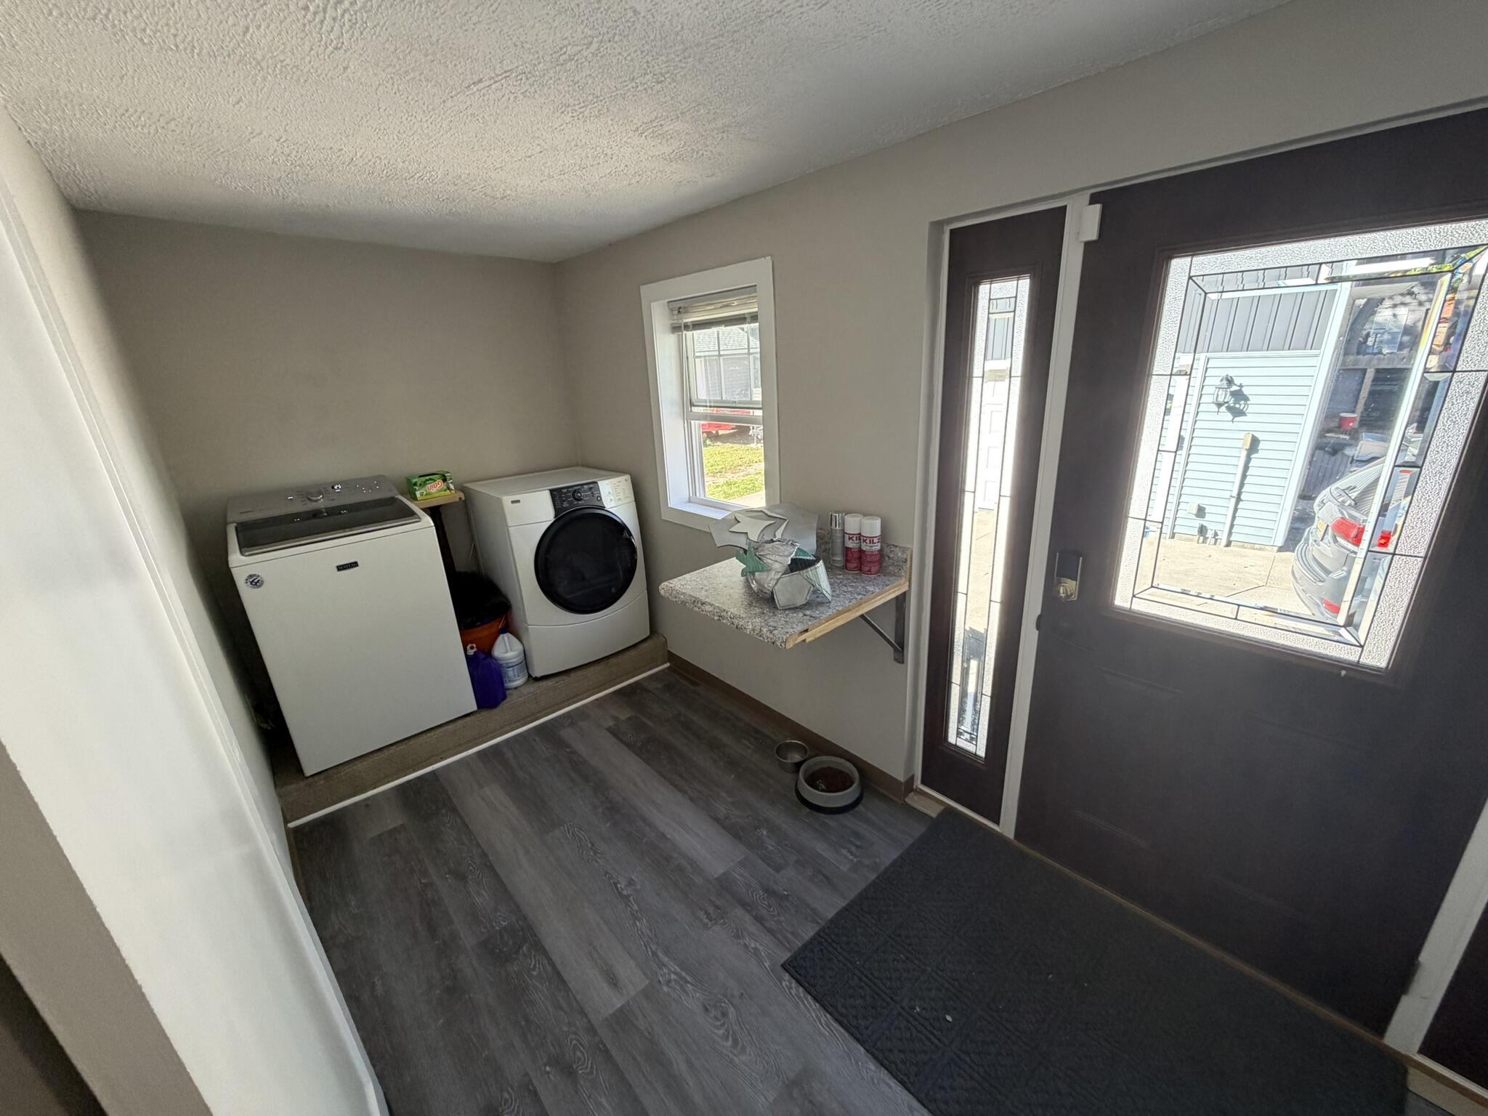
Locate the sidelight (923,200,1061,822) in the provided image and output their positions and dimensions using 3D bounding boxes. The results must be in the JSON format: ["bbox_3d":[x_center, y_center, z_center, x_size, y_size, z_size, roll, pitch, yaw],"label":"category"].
[{"bbox_3d":[0.797,-0.010,2.043,0.060,2.020,0.335,-18,23,-38],"label":"sidelight"}]

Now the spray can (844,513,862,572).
[{"bbox_3d":[0.404,-0.054,2.207,0.068,0.203,0.068,0,18,8],"label":"spray can"}]

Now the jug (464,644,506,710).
[{"bbox_3d":[-1.282,0.572,2.966,0.165,0.315,0.135,-18,23,-38],"label":"jug"}]

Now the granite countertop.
[{"bbox_3d":[0.144,0.186,2.211,0.635,0.460,0.680,-18,23,-38],"label":"granite countertop"}]

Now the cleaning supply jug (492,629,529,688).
[{"bbox_3d":[-1.229,0.519,3.152,0.150,0.290,0.150,-12,20,-25],"label":"cleaning supply jug"}]

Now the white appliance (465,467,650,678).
[{"bbox_3d":[-1.028,0.049,3.405,0.690,0.980,0.710,-18,23,-38],"label":"white appliance"}]

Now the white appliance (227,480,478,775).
[{"bbox_3d":[-1.823,0.244,2.793,0.700,1.080,0.700,-18,23,-38],"label":"white appliance"}]

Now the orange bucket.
[{"bbox_3d":[-1.400,0.473,3.204,0.300,0.370,0.300,-3,18,1],"label":"orange bucket"}]

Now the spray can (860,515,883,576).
[{"bbox_3d":[0.460,-0.044,2.171,0.068,0.202,0.068,0,18,8],"label":"spray can"}]

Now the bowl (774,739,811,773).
[{"bbox_3d":[0.215,0.891,2.690,0.156,0.067,0.156,-3,18,1],"label":"bowl"}]

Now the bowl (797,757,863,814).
[{"bbox_3d":[0.355,0.937,2.507,0.285,0.080,0.285,-3,18,1],"label":"bowl"}]

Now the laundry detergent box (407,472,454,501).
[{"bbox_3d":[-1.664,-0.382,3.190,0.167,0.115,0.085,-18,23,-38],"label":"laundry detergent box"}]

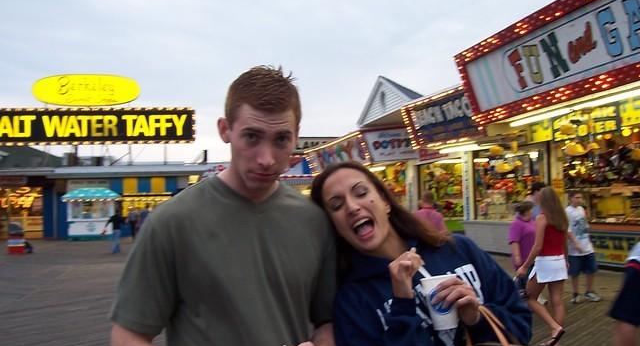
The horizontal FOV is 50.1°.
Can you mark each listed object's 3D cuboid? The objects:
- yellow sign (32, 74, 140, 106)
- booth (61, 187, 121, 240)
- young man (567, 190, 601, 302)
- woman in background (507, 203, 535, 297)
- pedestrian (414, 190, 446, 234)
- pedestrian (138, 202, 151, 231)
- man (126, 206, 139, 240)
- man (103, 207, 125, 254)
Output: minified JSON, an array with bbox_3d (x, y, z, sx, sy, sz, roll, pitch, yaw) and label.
[{"bbox_3d":[-14.165,-5.005,41.500,6.500,1.820,0.300,-1,-3,-5],"label":"yellow sign"},{"bbox_3d":[-12.821,2.382,38.300,3.100,2.950,1.900,-1,-3,-5],"label":"booth"},{"bbox_3d":[4.098,1.127,10.600,0.500,1.690,0.370,-1,-3,-14],"label":"young man"},{"bbox_3d":[3.228,1.218,10.800,0.470,1.570,0.420,2,-4,-45],"label":"woman in background"},{"bbox_3d":[1.938,1.218,12.000,0.520,1.760,0.400,-3,-3,20],"label":"pedestrian"},{"bbox_3d":[-7.907,2.480,31.000,0.500,1.740,0.420,-3,-4,30],"label":"pedestrian"},{"bbox_3d":[-9.593,2.735,35.000,0.520,1.740,0.420,-2,-3,6],"label":"man"},{"bbox_3d":[-7.810,2.200,26.000,0.550,1.760,0.500,2,-4,-45],"label":"man"}]

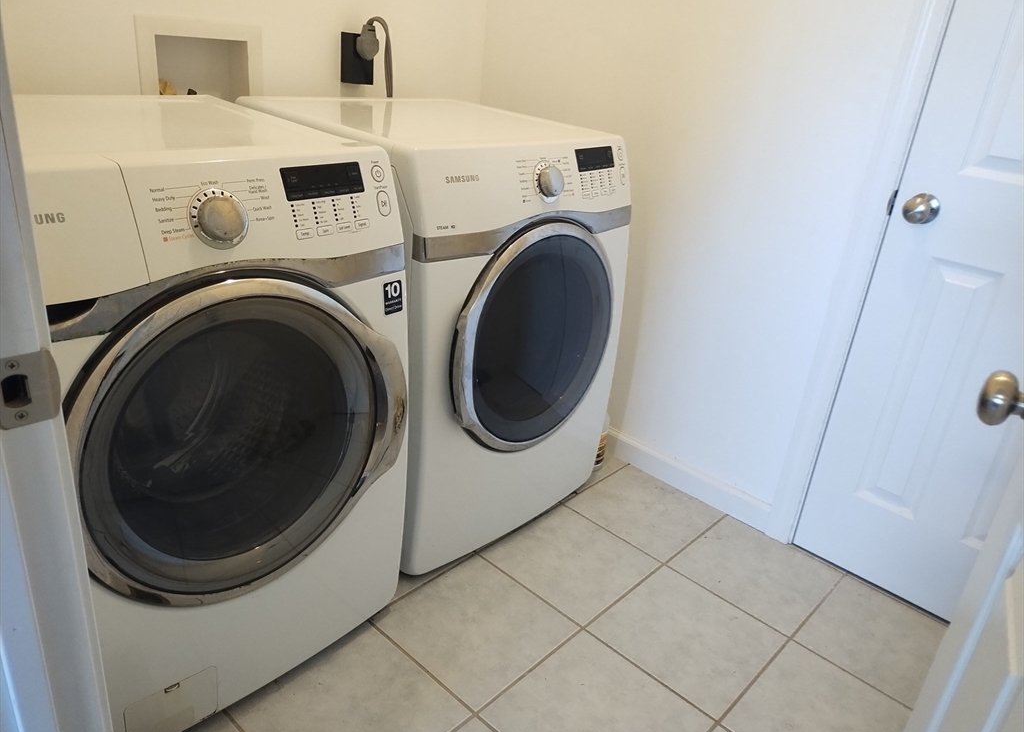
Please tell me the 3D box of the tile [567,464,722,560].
[{"bbox_3d":[0.372,0.405,2.066,0.327,0.010,0.327,25,30,36],"label":"tile"}]

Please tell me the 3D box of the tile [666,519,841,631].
[{"bbox_3d":[0.614,0.519,1.869,0.327,0.010,0.327,25,30,36],"label":"tile"}]

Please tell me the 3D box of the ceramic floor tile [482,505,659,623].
[{"bbox_3d":[0.147,0.483,1.835,0.327,0.010,0.327,25,30,36],"label":"ceramic floor tile"}]

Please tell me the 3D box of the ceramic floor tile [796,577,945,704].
[{"bbox_3d":[0.856,0.633,1.673,0.327,0.010,0.327,25,30,36],"label":"ceramic floor tile"}]

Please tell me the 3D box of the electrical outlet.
[{"bbox_3d":[-0.407,-0.811,1.957,0.050,0.120,0.068,25,30,36],"label":"electrical outlet"}]

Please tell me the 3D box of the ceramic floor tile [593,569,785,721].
[{"bbox_3d":[0.389,0.597,1.638,0.327,0.010,0.327,25,30,36],"label":"ceramic floor tile"}]

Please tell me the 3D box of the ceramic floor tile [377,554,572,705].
[{"bbox_3d":[-0.078,0.561,1.603,0.327,0.010,0.327,25,30,36],"label":"ceramic floor tile"}]

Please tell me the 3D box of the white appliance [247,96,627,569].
[{"bbox_3d":[-0.194,-0.121,1.889,0.765,0.975,0.690,25,30,36],"label":"white appliance"}]

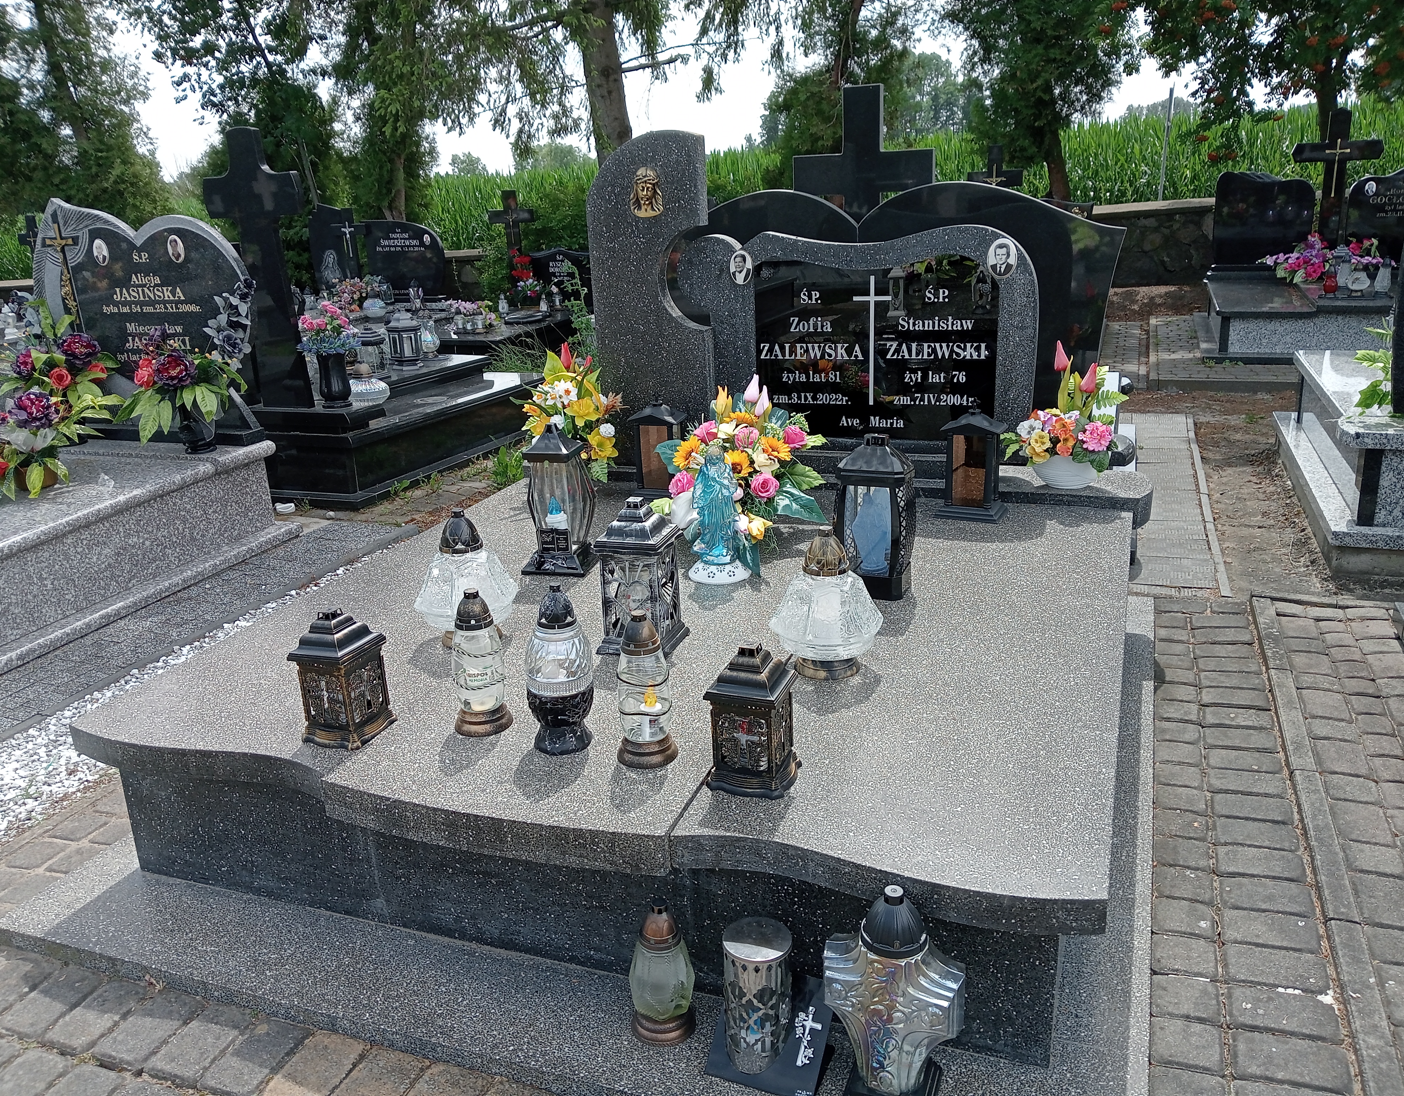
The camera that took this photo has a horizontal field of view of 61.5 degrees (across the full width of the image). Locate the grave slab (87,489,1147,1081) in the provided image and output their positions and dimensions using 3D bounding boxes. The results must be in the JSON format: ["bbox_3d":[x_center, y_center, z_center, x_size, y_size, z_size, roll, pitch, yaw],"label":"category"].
[{"bbox_3d":[-0.003,0.290,3.015,2.020,0.322,2.090,5,20,20],"label":"grave slab"}]

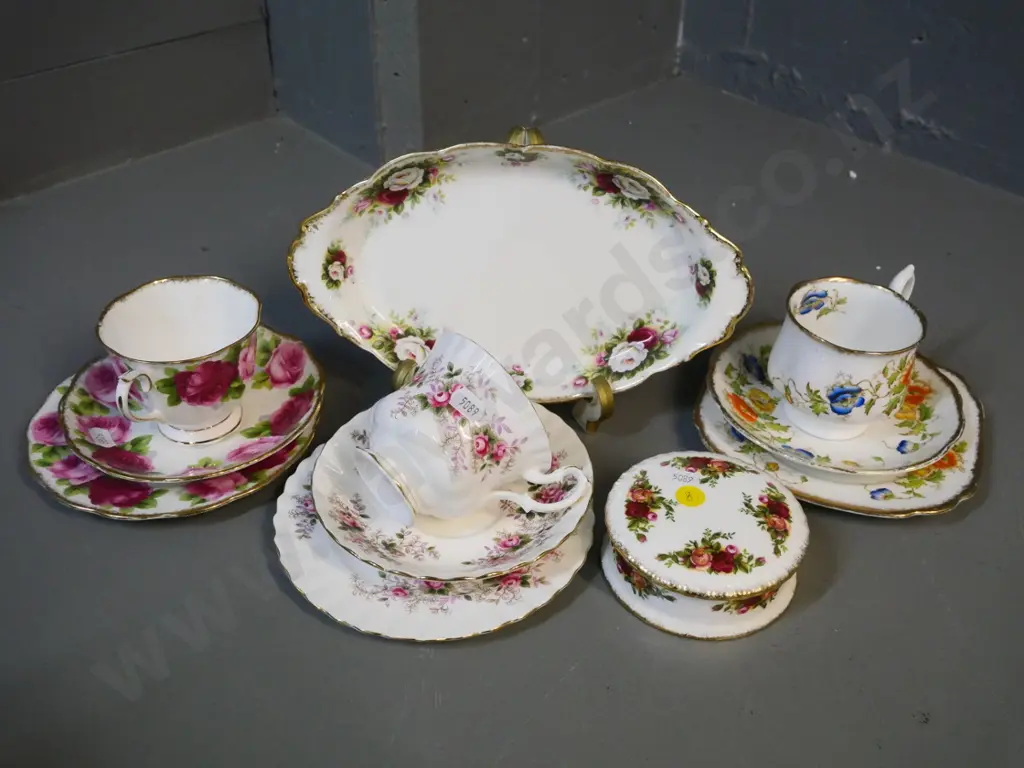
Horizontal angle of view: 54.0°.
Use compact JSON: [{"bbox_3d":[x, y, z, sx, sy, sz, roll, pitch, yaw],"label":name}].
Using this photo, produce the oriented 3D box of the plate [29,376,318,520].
[{"bbox_3d":[-0.184,0.025,0.562,0.154,0.020,0.154,1,39,-1],"label":"plate"}]

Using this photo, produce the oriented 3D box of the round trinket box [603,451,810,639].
[{"bbox_3d":[0.093,0.077,0.488,0.096,0.037,0.096,0,38,0],"label":"round trinket box"}]

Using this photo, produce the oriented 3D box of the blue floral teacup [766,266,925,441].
[{"bbox_3d":[0.190,-0.017,0.559,0.072,0.071,0.100,31,48,33],"label":"blue floral teacup"}]

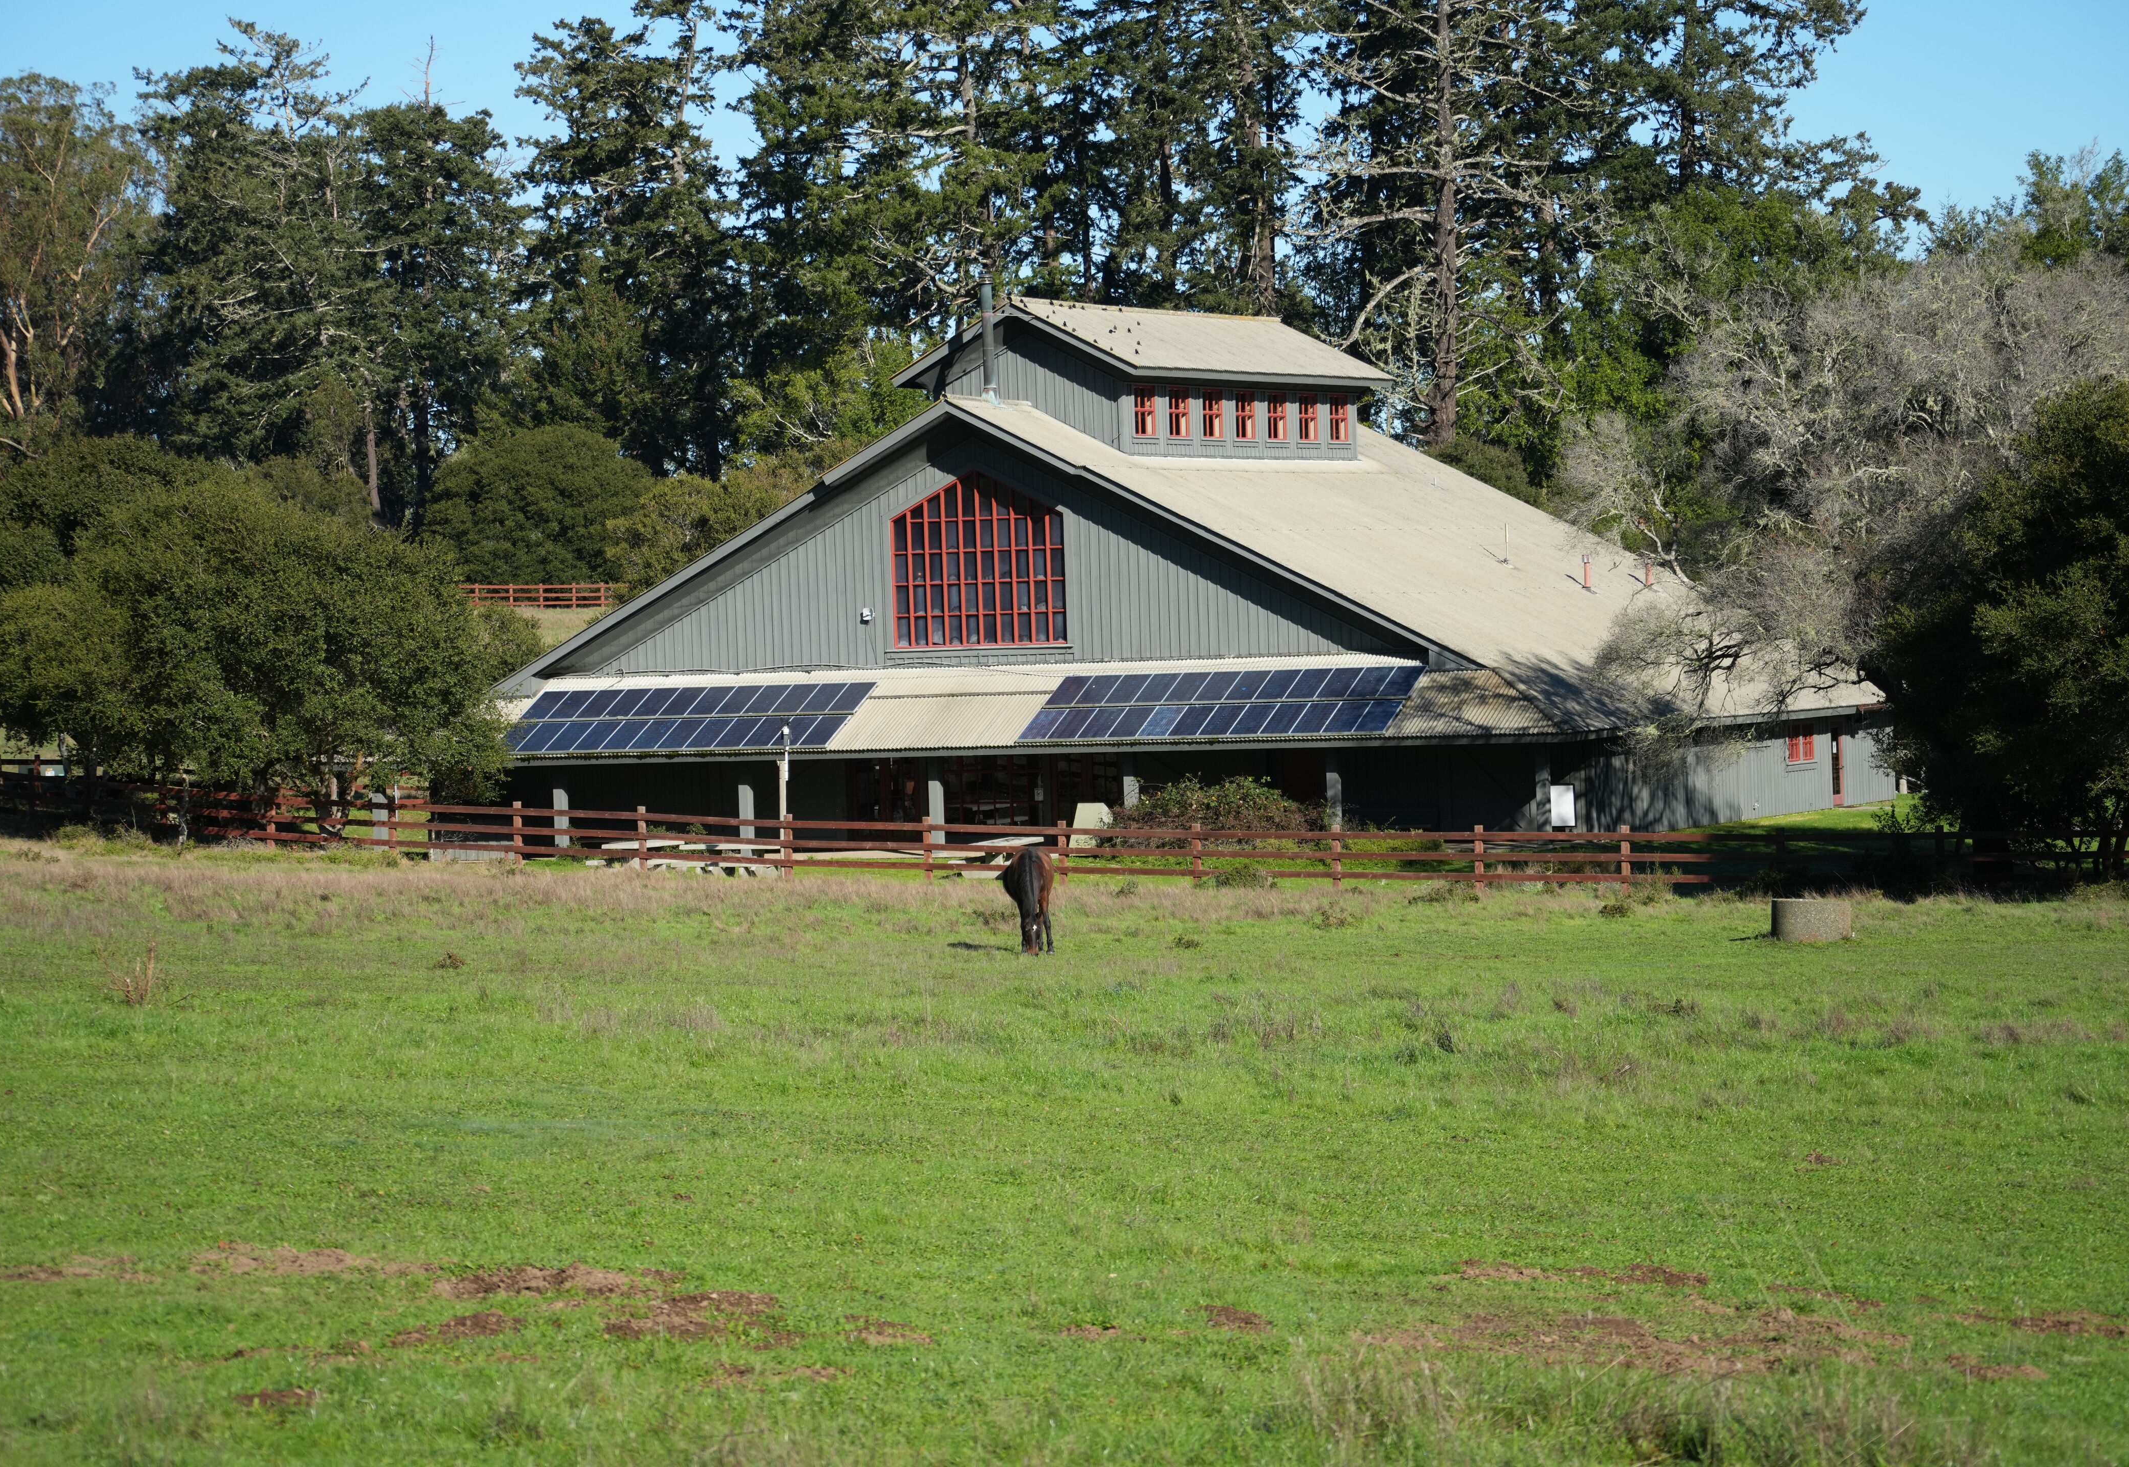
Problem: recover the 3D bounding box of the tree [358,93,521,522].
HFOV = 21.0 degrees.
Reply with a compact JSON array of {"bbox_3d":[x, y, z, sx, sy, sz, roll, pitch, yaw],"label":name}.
[{"bbox_3d":[-32.900,-21.592,305.000,9.000,24.200,9.000,-2,1,0],"label":"tree"}]

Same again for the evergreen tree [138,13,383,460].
[{"bbox_3d":[-42.757,-23.555,305.000,13.000,28.000,12.500,-2,1,0],"label":"evergreen tree"}]

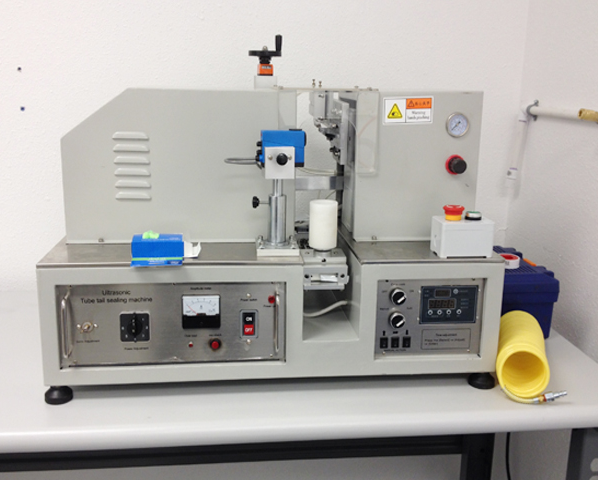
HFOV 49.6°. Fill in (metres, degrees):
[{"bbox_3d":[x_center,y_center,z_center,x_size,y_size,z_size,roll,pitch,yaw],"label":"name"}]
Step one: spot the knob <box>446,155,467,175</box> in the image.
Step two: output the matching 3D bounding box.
[{"bbox_3d":[0.295,-0.137,1.201,0.037,0.037,0.030,0,14,-5],"label":"knob"}]

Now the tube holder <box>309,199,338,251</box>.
[{"bbox_3d":[0.043,-0.028,1.150,0.049,0.083,0.049,0,14,-5],"label":"tube holder"}]

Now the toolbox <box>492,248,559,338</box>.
[{"bbox_3d":[0.450,0.115,1.506,0.190,0.151,0.257,0,14,-5],"label":"toolbox"}]

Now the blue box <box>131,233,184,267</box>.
[{"bbox_3d":[-0.239,0.015,1.110,0.086,0.030,0.108,0,14,-5],"label":"blue box"}]

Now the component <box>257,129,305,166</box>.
[{"bbox_3d":[-0.029,-0.158,1.115,0.085,0.063,0.036,0,14,-5],"label":"component"}]

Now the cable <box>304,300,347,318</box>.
[{"bbox_3d":[0.049,0.132,1.232,0.093,0.033,0.045,0,14,-5],"label":"cable"}]

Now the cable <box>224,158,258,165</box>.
[{"bbox_3d":[-0.101,-0.135,1.113,0.058,0.011,0.040,0,14,-5],"label":"cable"}]

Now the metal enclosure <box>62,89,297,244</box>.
[{"bbox_3d":[-0.225,-0.158,1.288,0.418,0.280,0.240,0,14,-5],"label":"metal enclosure"}]

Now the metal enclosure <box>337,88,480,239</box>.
[{"bbox_3d":[0.212,-0.161,1.326,0.233,0.280,0.240,0,14,-5],"label":"metal enclosure"}]

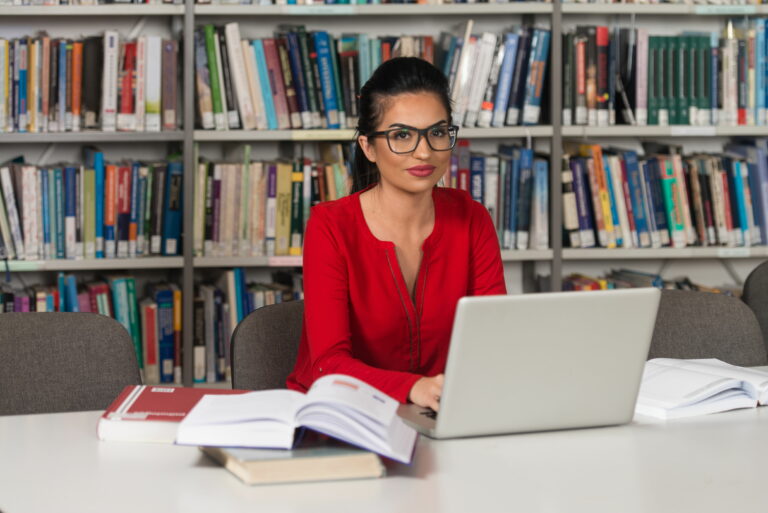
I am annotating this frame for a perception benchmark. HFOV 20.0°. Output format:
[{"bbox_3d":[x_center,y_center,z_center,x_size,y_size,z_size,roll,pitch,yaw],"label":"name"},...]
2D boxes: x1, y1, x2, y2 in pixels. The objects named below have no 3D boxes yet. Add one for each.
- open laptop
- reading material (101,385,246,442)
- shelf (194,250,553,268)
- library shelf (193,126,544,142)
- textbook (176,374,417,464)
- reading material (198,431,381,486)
[{"bbox_3d":[0.205,0.153,3.496,0.358,0.236,0.317,-2,7,-25],"label":"open laptop"},{"bbox_3d":[-0.325,0.252,3.458,0.208,0.036,0.267,1,7,2],"label":"reading material"},{"bbox_3d":[-0.051,-0.008,5.632,0.920,0.030,0.270,-1,7,-11],"label":"shelf"},{"bbox_3d":[-0.051,-0.322,5.632,0.920,0.030,0.270,-1,7,-11],"label":"library shelf"},{"bbox_3d":[-0.119,0.237,3.230,0.340,0.088,0.243,1,7,4],"label":"textbook"},{"bbox_3d":[-0.140,0.285,3.193,0.203,0.034,0.267,-2,7,-19],"label":"reading material"}]

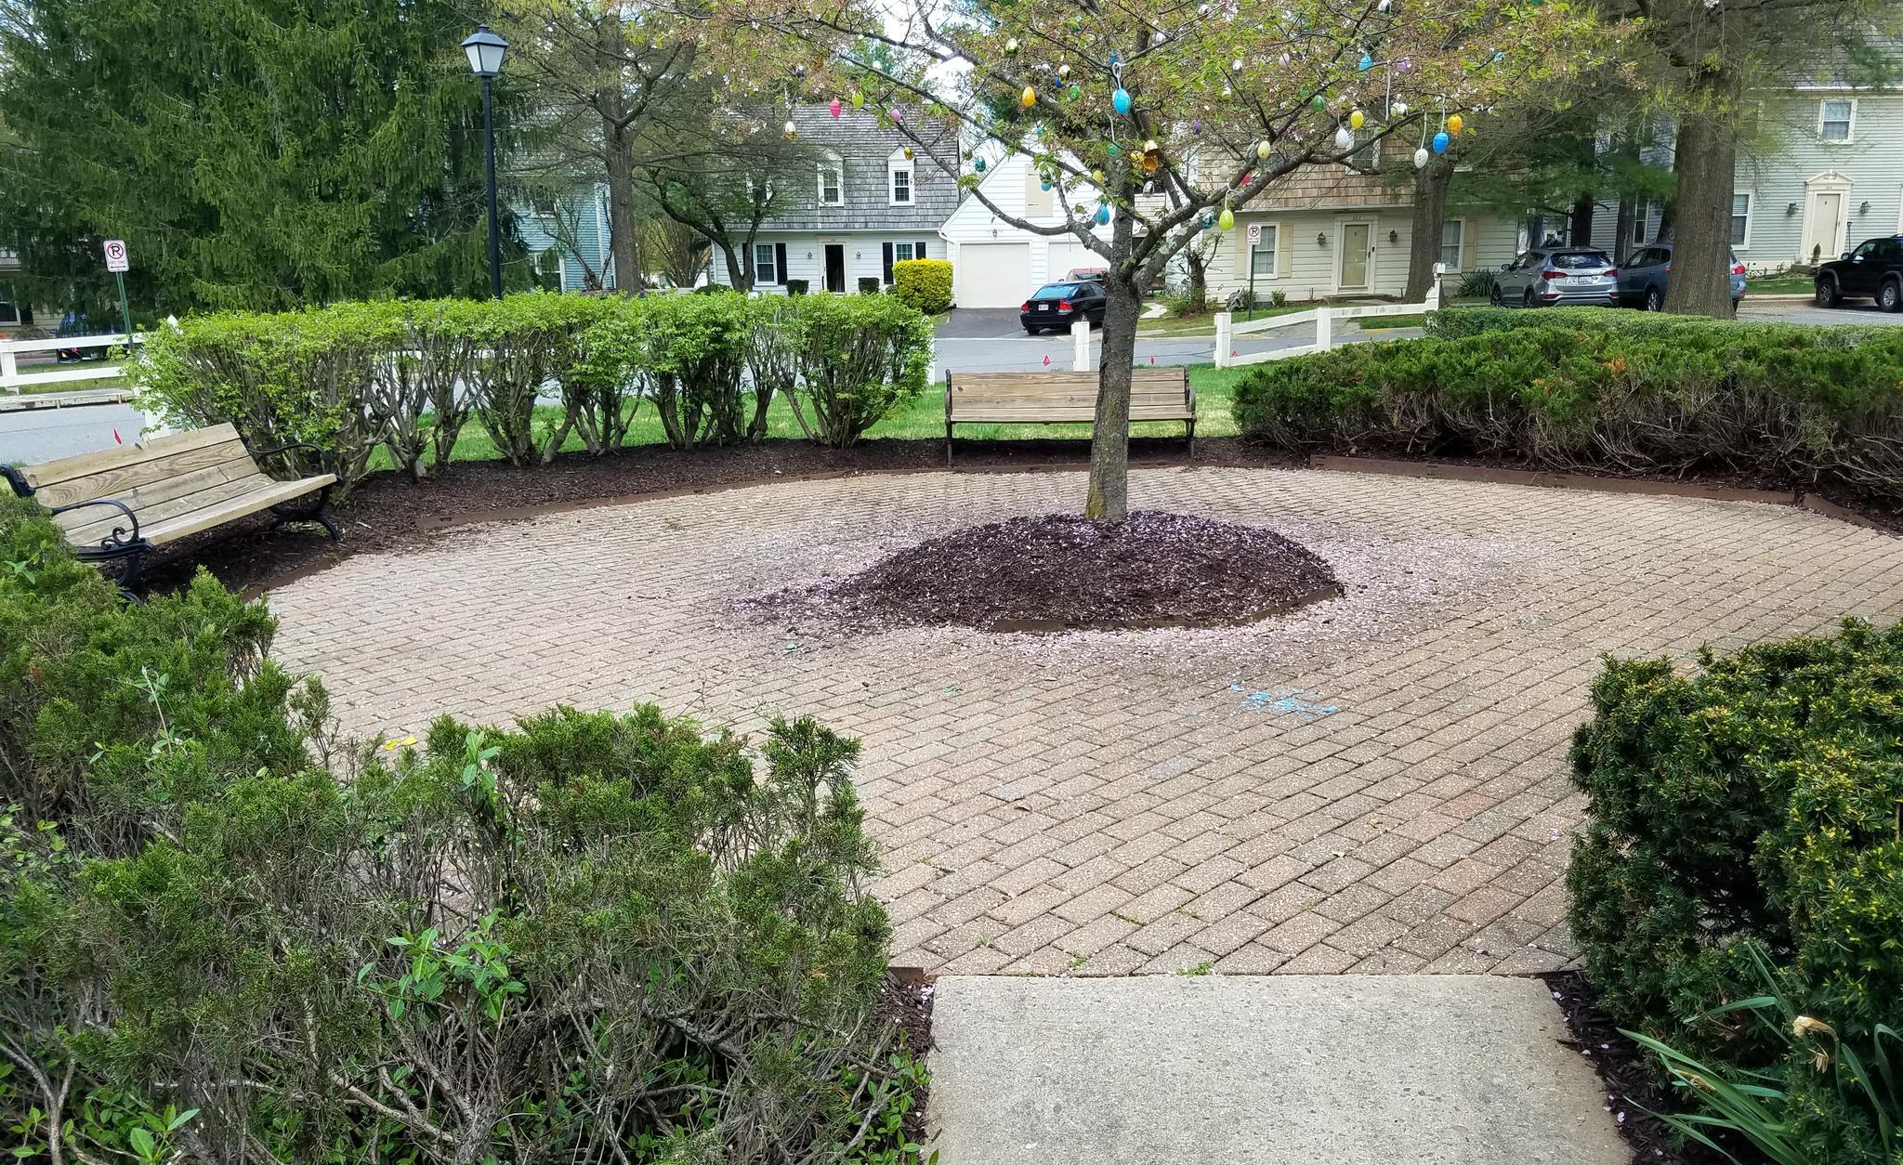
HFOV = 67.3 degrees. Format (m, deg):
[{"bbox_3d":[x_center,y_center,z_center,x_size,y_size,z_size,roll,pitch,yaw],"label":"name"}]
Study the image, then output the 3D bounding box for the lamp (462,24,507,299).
[{"bbox_3d":[-5.098,-3.986,16.093,0.490,4.250,0.490,-1,13,0],"label":"lamp"}]

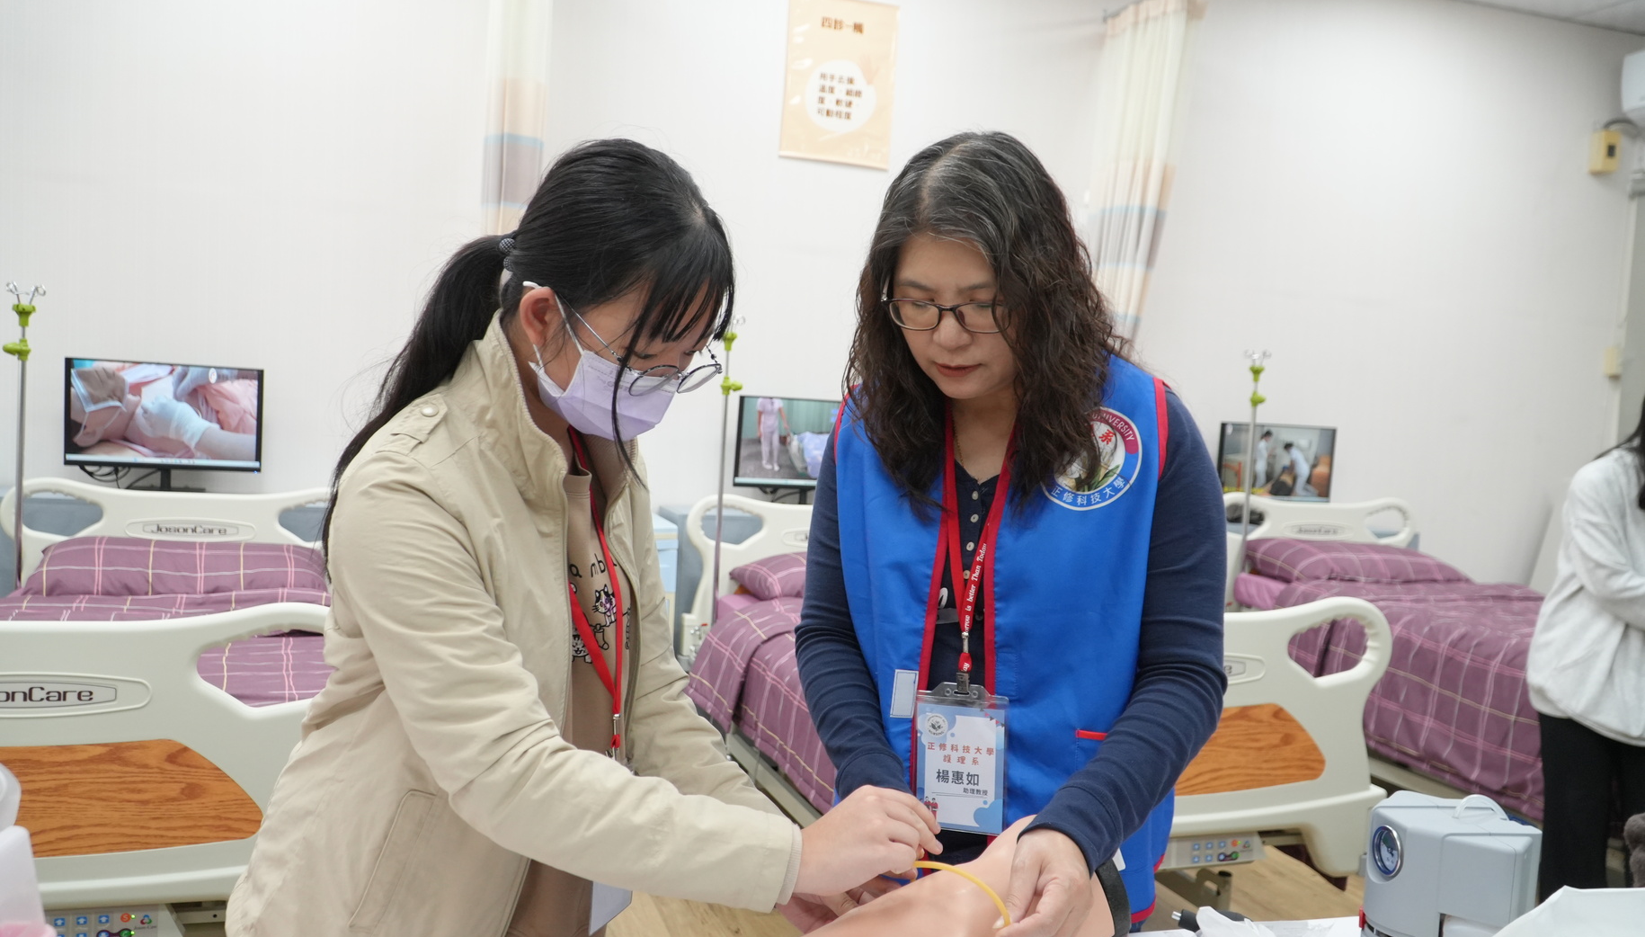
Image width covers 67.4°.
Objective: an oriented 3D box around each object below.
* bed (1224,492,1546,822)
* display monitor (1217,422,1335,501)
[{"bbox_3d":[2.176,0.676,3.860,0.985,1.004,2.030,2,4,-19],"label":"bed"},{"bbox_3d":[1.817,-0.007,4.975,0.541,0.330,0.070,2,4,-17],"label":"display monitor"}]

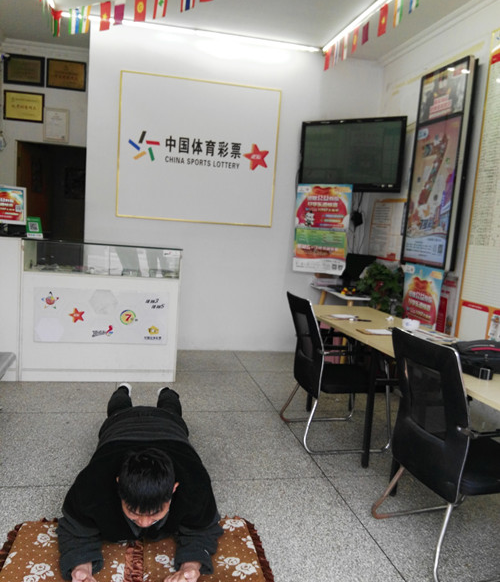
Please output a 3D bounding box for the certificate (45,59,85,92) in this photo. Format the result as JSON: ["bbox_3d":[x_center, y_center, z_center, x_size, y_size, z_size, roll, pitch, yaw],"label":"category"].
[{"bbox_3d":[-1.983,-2.331,5.826,0.404,0.299,0.025,2,6,-12],"label":"certificate"}]

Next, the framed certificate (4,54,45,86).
[{"bbox_3d":[-2.398,-2.348,5.737,0.401,0.312,0.025,2,6,-12],"label":"framed certificate"}]

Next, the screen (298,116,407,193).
[{"bbox_3d":[0.941,-1.255,5.013,1.029,0.651,0.080,8,7,33],"label":"screen"}]

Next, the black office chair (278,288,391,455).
[{"bbox_3d":[0.559,0.478,3.384,0.589,0.874,0.558,2,6,-12],"label":"black office chair"}]

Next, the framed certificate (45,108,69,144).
[{"bbox_3d":[-2.100,-1.801,5.867,0.257,0.359,0.025,2,6,-12],"label":"framed certificate"}]

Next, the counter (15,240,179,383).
[{"bbox_3d":[-1.183,0.148,4.403,1.172,1.081,0.533,2,6,-12],"label":"counter"}]

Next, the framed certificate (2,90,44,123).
[{"bbox_3d":[-2.421,-1.974,5.779,0.404,0.304,0.025,2,6,-12],"label":"framed certificate"}]

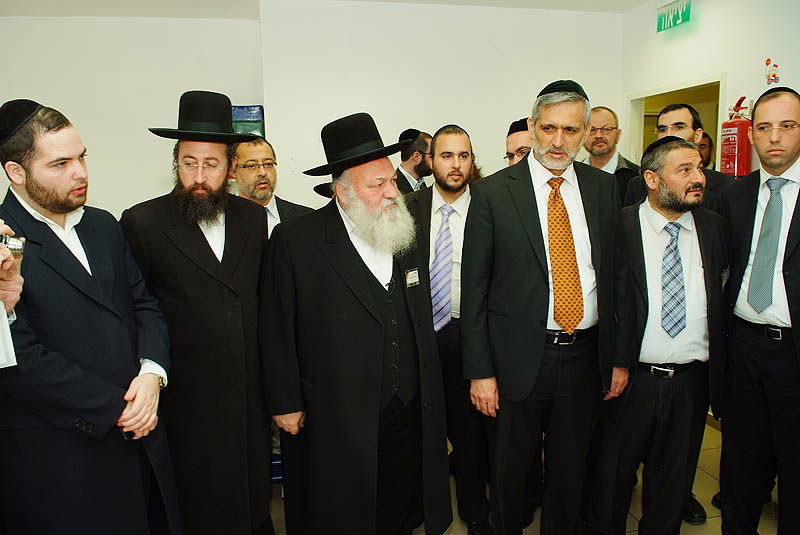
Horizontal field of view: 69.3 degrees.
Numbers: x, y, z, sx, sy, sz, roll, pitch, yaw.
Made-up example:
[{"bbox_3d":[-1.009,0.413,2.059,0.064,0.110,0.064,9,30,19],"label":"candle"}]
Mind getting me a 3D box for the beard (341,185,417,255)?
[{"bbox_3d":[-0.065,-0.139,1.750,0.170,0.215,0.175,13,15,42],"label":"beard"}]

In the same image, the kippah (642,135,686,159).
[{"bbox_3d":[0.884,-0.393,1.940,0.155,0.065,0.155,-4,-17,-26],"label":"kippah"}]

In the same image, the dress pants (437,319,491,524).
[{"bbox_3d":[0.237,0.644,2.431,0.390,0.950,0.270,0,7,4],"label":"dress pants"}]

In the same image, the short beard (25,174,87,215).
[{"bbox_3d":[-0.762,-0.163,1.290,0.100,0.095,0.125,1,6,16],"label":"short beard"}]

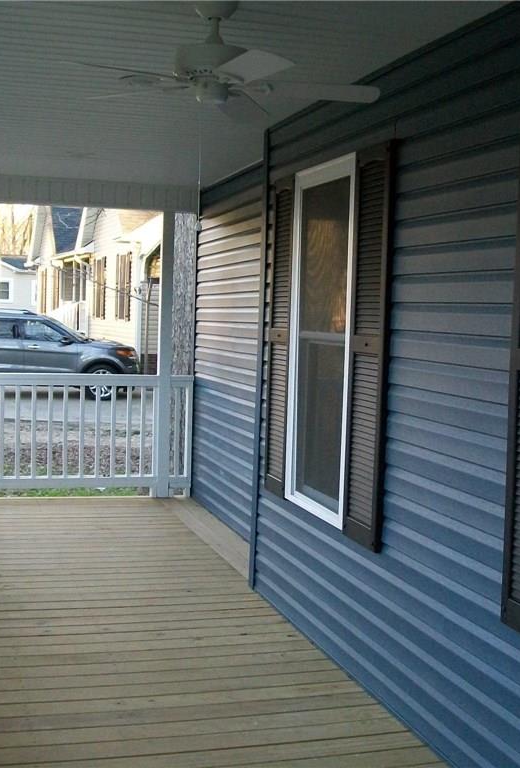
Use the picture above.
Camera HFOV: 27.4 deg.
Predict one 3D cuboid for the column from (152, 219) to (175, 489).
[{"bbox_3d":[-0.749,-0.222,8.406,0.094,2.250,0.094,1,4,-17],"label":"column"}]

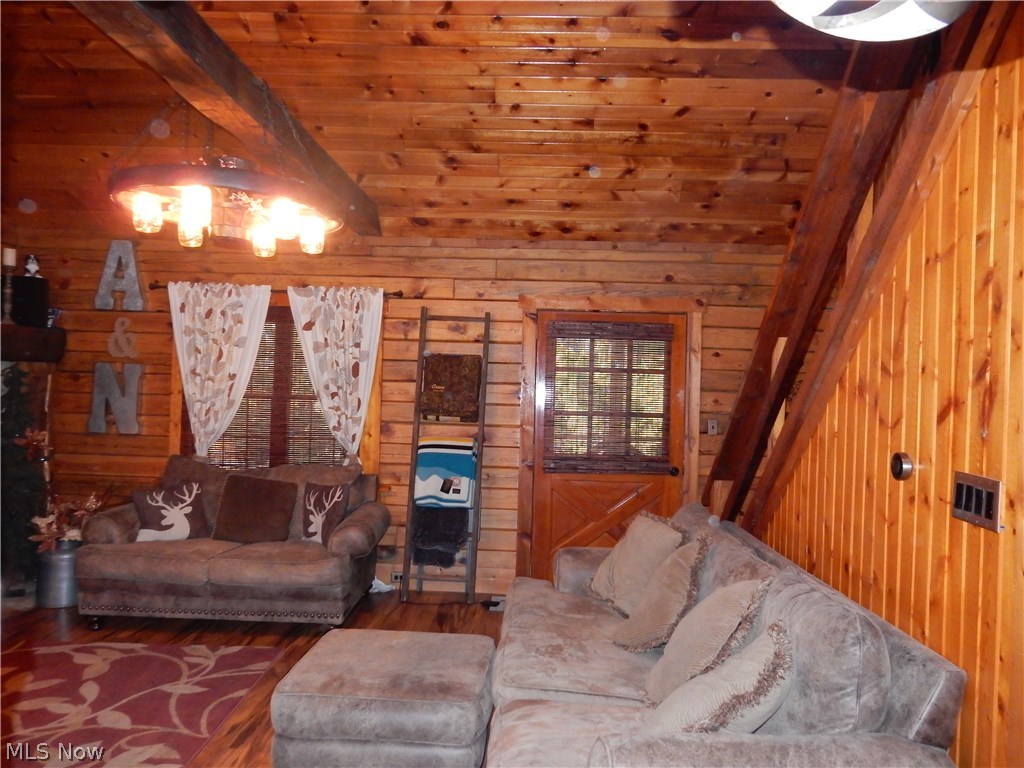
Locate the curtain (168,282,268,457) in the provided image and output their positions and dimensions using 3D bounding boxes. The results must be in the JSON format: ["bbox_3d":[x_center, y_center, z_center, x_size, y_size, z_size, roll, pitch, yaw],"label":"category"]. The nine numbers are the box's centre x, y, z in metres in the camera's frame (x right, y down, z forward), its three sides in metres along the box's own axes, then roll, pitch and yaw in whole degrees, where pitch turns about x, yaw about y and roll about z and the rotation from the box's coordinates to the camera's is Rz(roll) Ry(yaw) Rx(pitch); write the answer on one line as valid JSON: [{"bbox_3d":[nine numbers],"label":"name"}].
[{"bbox_3d":[-2.051,-0.077,5.231,0.675,1.250,0.110,2,1,2],"label":"curtain"}]

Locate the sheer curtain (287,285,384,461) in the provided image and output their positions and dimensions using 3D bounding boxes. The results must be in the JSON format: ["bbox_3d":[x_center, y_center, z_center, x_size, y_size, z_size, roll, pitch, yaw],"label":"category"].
[{"bbox_3d":[-1.242,-0.054,5.203,0.645,1.250,0.110,2,1,2],"label":"sheer curtain"}]

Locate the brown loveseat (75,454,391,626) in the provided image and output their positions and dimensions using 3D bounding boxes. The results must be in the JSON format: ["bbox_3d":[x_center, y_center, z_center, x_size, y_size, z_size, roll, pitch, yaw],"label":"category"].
[{"bbox_3d":[-1.691,0.983,4.798,1.715,0.960,0.950,2,1,2],"label":"brown loveseat"}]

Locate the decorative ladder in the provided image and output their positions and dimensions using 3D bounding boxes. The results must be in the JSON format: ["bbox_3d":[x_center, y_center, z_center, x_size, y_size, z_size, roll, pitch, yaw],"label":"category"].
[{"bbox_3d":[-0.461,0.483,5.150,0.540,2.020,0.250,2,1,2],"label":"decorative ladder"}]

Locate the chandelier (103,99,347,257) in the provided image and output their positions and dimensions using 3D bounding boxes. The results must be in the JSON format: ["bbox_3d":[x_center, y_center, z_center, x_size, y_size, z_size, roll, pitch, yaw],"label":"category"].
[{"bbox_3d":[-1.087,-0.791,2.863,0.860,0.580,0.860,2,1,2],"label":"chandelier"}]

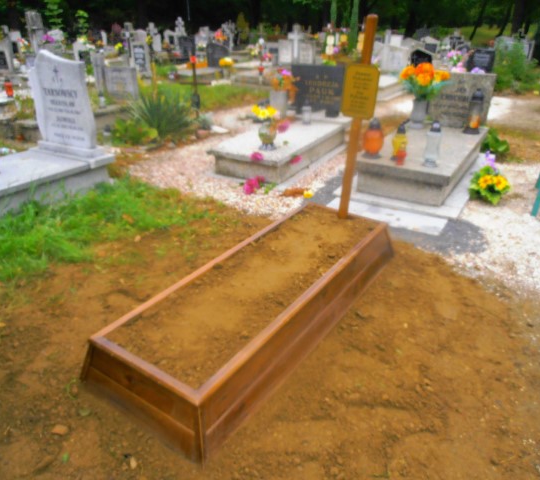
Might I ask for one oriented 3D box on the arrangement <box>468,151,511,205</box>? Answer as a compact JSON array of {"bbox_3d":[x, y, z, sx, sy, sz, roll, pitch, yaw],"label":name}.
[{"bbox_3d":[1.885,-0.527,3.807,0.310,0.350,0.290,13,30,24],"label":"arrangement"}]

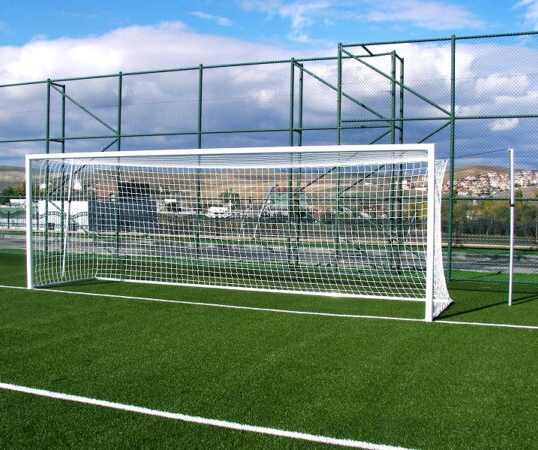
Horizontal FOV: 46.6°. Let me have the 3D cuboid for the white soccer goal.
[{"bbox_3d":[-0.687,0.035,11.388,7.560,2.520,2.200,1,1,22],"label":"white soccer goal"}]

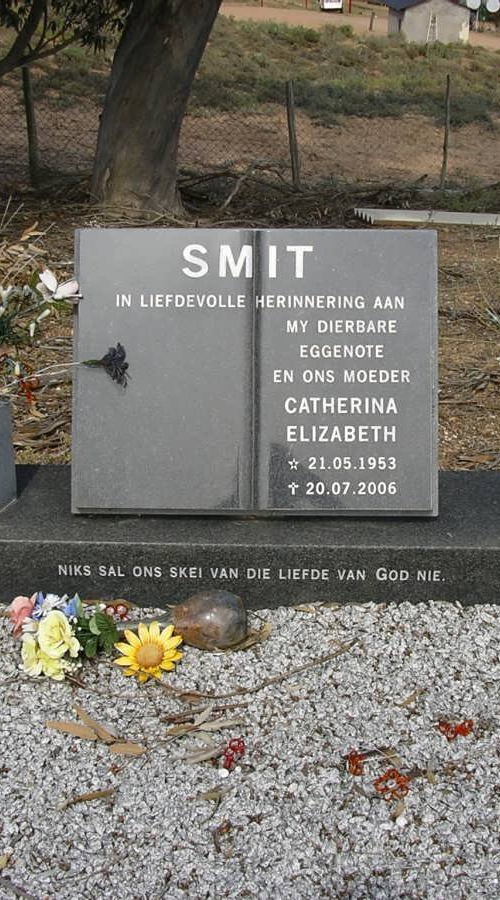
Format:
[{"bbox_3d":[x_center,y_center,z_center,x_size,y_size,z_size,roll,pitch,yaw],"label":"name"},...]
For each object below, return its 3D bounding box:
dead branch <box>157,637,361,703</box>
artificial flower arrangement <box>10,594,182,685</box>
[{"bbox_3d":[0.031,0.330,1.984,0.336,0.022,0.077,-9,25,-21],"label":"dead branch"},{"bbox_3d":[-0.258,0.312,2.182,0.303,0.079,0.149,1,24,0],"label":"artificial flower arrangement"}]

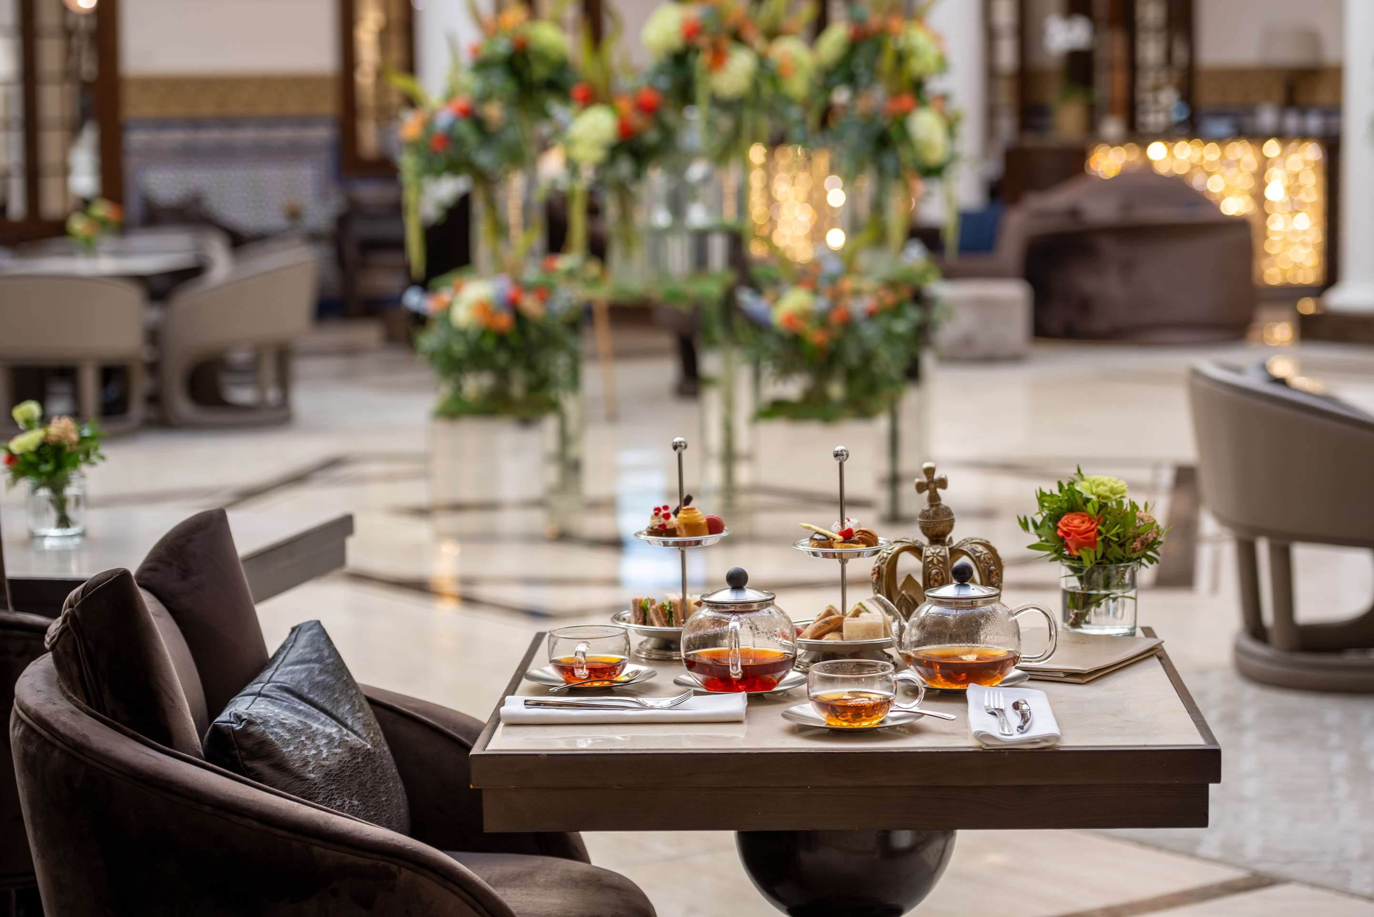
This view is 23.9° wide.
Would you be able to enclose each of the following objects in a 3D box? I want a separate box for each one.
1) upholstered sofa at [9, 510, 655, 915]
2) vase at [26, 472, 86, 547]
[{"bbox_3d":[-0.430,0.559,4.025,0.800,0.910,0.860,0,6,3],"label":"upholstered sofa"},{"bbox_3d":[-1.052,0.077,5.410,0.096,0.100,0.096,0,6,3],"label":"vase"}]

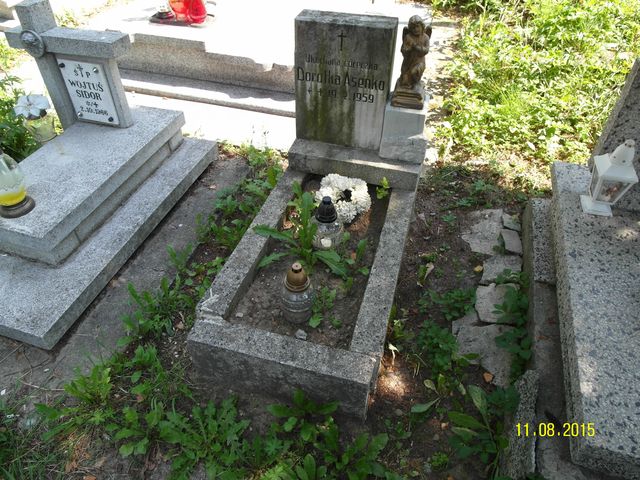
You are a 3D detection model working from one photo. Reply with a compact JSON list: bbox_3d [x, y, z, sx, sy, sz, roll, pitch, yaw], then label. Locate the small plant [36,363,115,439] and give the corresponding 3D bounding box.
[{"bbox_3d":[-0.829,0.540,1.513,0.240,0.116,0.274,1,42,0],"label":"small plant"}]

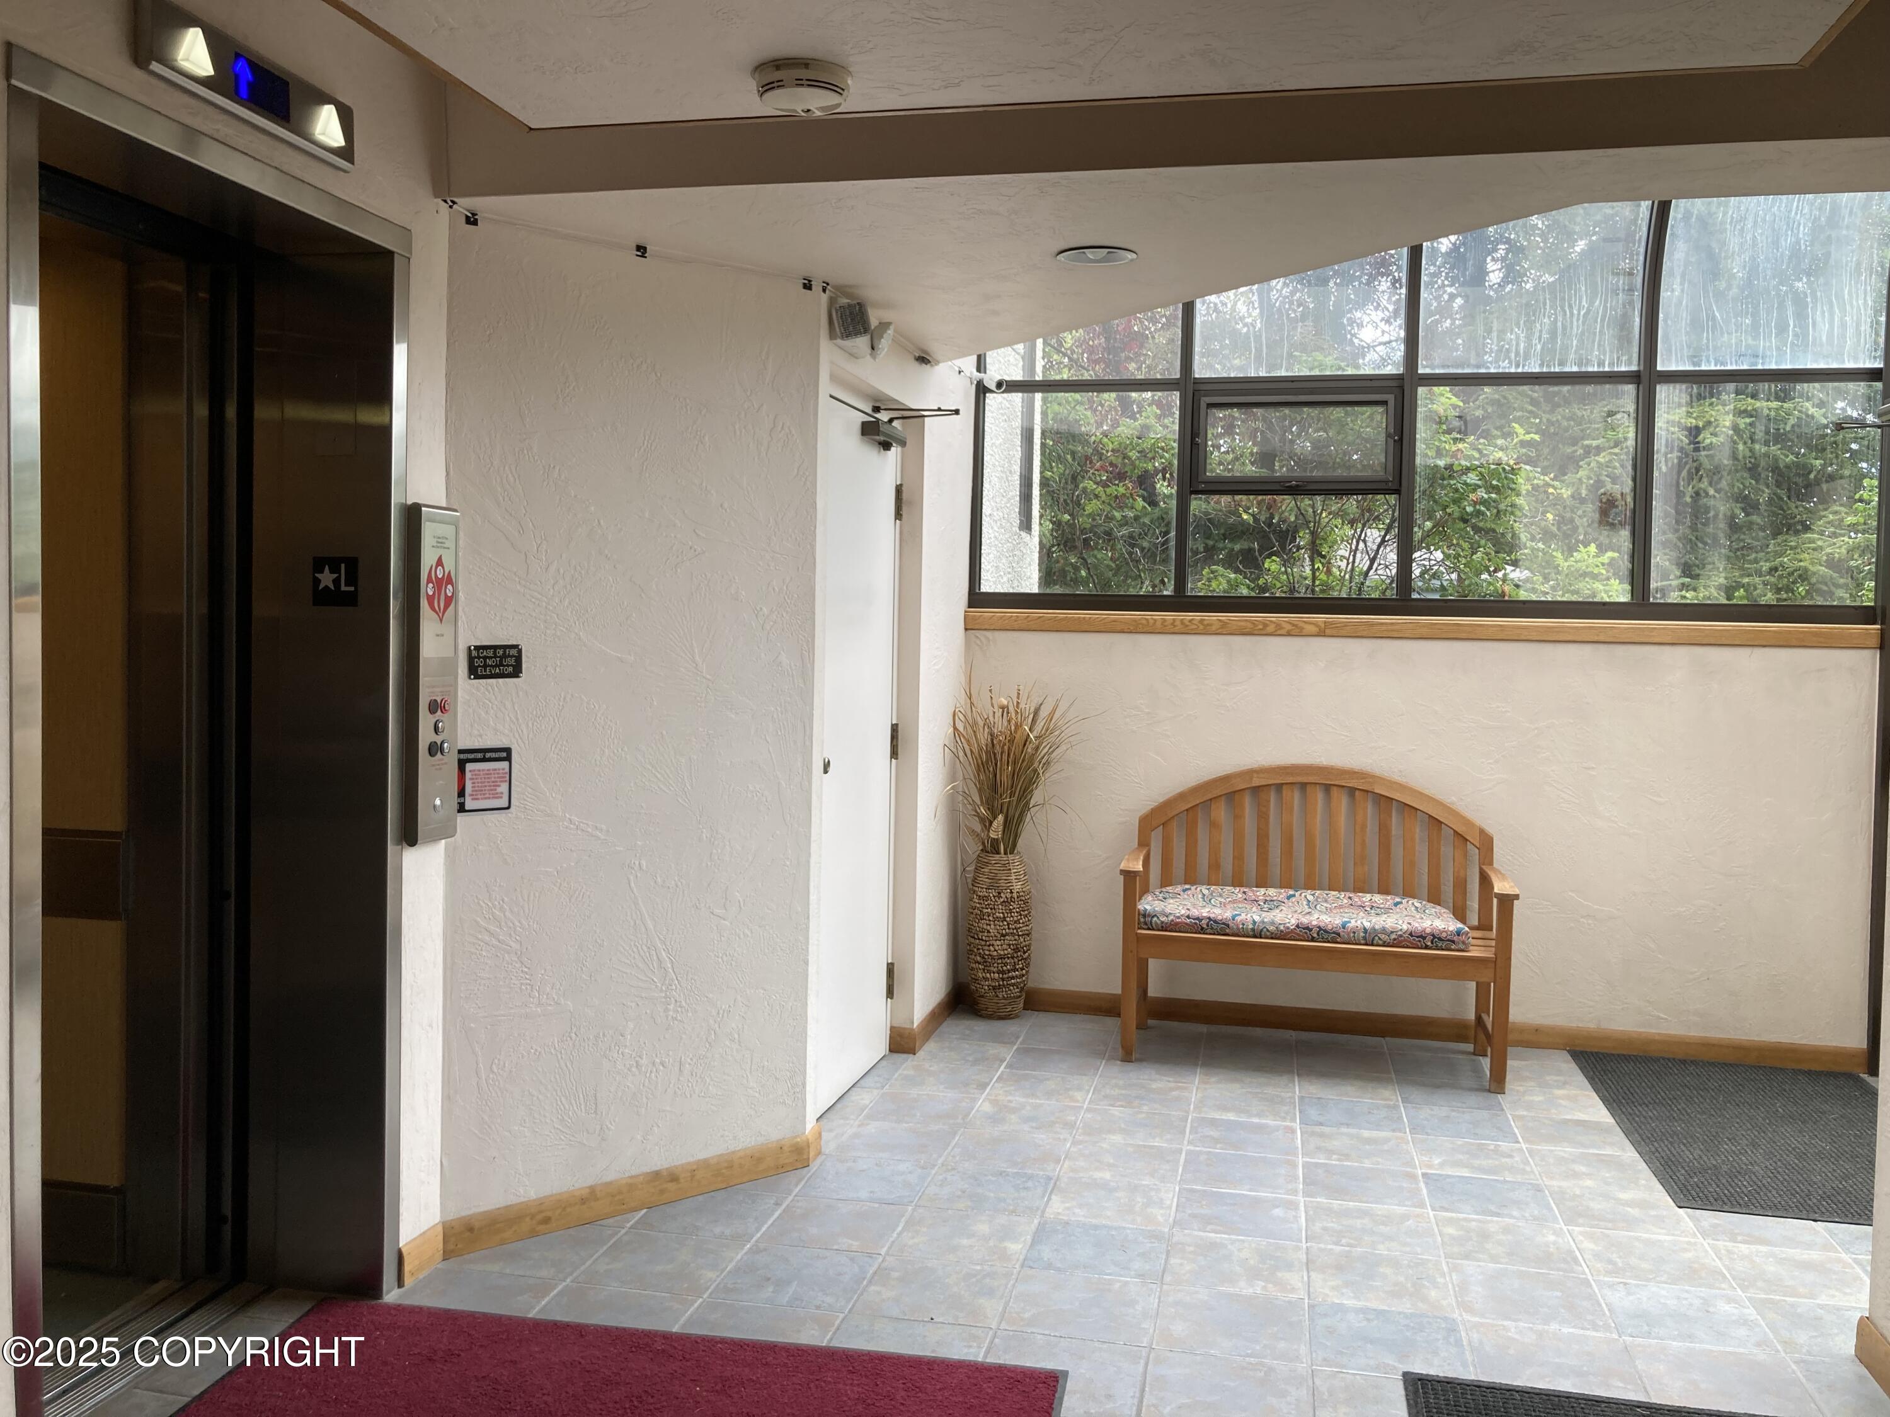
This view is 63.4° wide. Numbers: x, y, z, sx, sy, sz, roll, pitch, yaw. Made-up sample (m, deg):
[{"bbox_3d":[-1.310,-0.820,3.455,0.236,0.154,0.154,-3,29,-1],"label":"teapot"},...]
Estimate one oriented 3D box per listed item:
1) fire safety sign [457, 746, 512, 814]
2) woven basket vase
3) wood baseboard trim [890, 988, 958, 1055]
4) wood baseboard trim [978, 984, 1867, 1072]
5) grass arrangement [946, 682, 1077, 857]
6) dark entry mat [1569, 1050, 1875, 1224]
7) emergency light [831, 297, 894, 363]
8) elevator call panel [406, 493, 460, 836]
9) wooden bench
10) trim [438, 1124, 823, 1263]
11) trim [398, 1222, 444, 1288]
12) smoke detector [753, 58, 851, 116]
[{"bbox_3d":[-1.013,0.155,3.338,0.145,0.148,0.006,-1,3,-41],"label":"fire safety sign"},{"bbox_3d":[0.206,0.842,5.685,0.238,0.607,0.238,2,2,12],"label":"woven basket vase"},{"bbox_3d":[-0.061,1.105,5.488,0.081,0.088,0.728,2,2,12],"label":"wood baseboard trim"},{"bbox_3d":[1.598,1.143,5.516,3.129,0.088,0.022,2,2,12],"label":"wood baseboard trim"},{"bbox_3d":[0.240,0.230,5.539,0.468,0.638,0.400,2,2,12],"label":"grass arrangement"},{"bbox_3d":[2.454,1.233,4.480,0.924,0.009,1.540,2,2,12],"label":"dark entry mat"},{"bbox_3d":[-0.219,-1.014,4.113,0.102,0.134,0.284,2,2,13],"label":"emergency light"},{"bbox_3d":[-1.077,-0.071,3.223,0.034,0.700,0.151,2,2,12],"label":"elevator call panel"},{"bbox_3d":[1.236,0.694,5.162,1.241,0.970,0.585,2,2,12],"label":"wooden bench"},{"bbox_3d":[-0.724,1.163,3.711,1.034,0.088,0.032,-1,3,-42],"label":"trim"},{"bbox_3d":[-1.111,1.161,3.247,0.015,0.085,0.151,2,2,12],"label":"trim"},{"bbox_3d":[-0.221,-0.956,2.364,0.155,0.043,0.155,1,2,0],"label":"smoke detector"}]

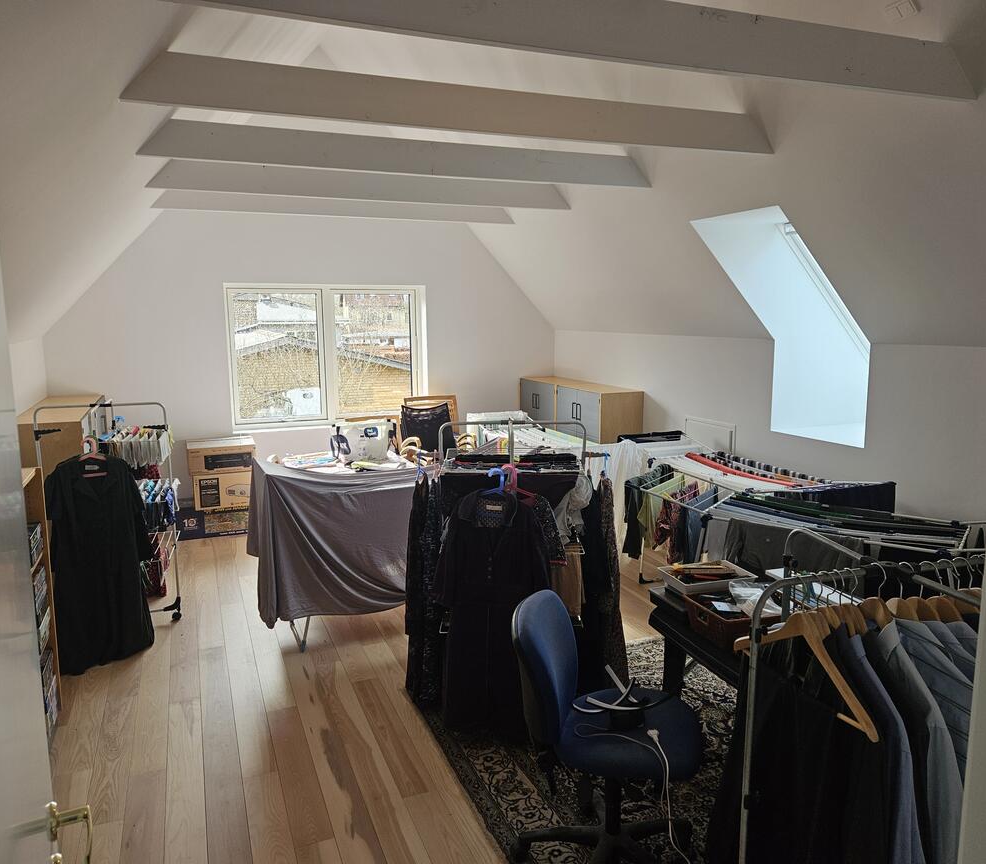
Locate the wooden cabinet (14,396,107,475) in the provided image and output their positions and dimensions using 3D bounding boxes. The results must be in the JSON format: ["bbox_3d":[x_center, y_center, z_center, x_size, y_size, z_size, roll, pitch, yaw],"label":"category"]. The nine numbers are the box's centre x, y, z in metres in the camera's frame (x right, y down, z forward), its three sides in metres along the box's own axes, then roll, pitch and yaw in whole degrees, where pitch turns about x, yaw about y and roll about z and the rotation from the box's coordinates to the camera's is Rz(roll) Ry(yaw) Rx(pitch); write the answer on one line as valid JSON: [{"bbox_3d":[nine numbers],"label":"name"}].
[{"bbox_3d":[-2.814,0.379,5.083,0.390,1.086,1.620,-4,9,-21],"label":"wooden cabinet"}]

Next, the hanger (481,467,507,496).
[{"bbox_3d":[0.014,0.229,2.999,0.380,0.200,0.015,0,9,1],"label":"hanger"}]

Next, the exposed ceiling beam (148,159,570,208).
[{"bbox_3d":[-0.741,-1.614,5.032,2.834,0.172,0.045,-4,9,-21],"label":"exposed ceiling beam"}]

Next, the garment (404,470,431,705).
[{"bbox_3d":[-0.342,0.672,3.507,0.120,0.974,0.420,0,9,1],"label":"garment"}]

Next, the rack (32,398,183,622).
[{"bbox_3d":[-2.057,0.454,4.129,0.640,1.210,0.590,-3,9,-18],"label":"rack"}]

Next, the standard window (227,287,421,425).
[{"bbox_3d":[-1.473,-0.701,6.943,1.750,1.230,0.140,-4,9,-21],"label":"standard window"}]

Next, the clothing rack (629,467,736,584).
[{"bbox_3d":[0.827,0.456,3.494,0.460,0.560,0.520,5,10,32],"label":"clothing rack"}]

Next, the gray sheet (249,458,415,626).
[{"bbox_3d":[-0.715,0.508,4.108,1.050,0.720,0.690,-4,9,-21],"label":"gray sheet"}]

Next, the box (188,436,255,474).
[{"bbox_3d":[-2.119,0.182,5.971,0.480,0.197,0.410,-4,9,-21],"label":"box"}]

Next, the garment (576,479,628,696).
[{"bbox_3d":[0.462,0.651,3.323,0.200,0.940,0.400,-1,9,-3],"label":"garment"}]

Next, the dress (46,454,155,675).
[{"bbox_3d":[-1.898,0.616,3.704,0.230,0.980,0.450,8,12,43],"label":"dress"}]

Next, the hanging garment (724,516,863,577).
[{"bbox_3d":[1.139,0.526,2.926,0.495,0.330,0.090,5,11,33],"label":"hanging garment"}]

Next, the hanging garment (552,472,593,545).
[{"bbox_3d":[0.329,0.317,3.170,0.180,0.300,0.130,0,9,1],"label":"hanging garment"}]

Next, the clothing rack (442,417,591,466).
[{"bbox_3d":[0.093,0.583,3.488,0.680,1.260,0.640,0,9,1],"label":"clothing rack"}]

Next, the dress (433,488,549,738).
[{"bbox_3d":[-0.004,0.737,3.078,0.461,1.043,0.180,0,9,1],"label":"dress"}]

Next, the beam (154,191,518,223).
[{"bbox_3d":[-1.119,-1.748,5.916,2.809,0.172,0.045,-4,9,-21],"label":"beam"}]

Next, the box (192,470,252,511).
[{"bbox_3d":[-2.071,0.403,5.978,0.470,0.272,0.390,-4,9,-21],"label":"box"}]

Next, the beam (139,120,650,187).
[{"bbox_3d":[-0.363,-1.473,4.106,2.834,0.172,0.045,-4,9,-21],"label":"beam"}]

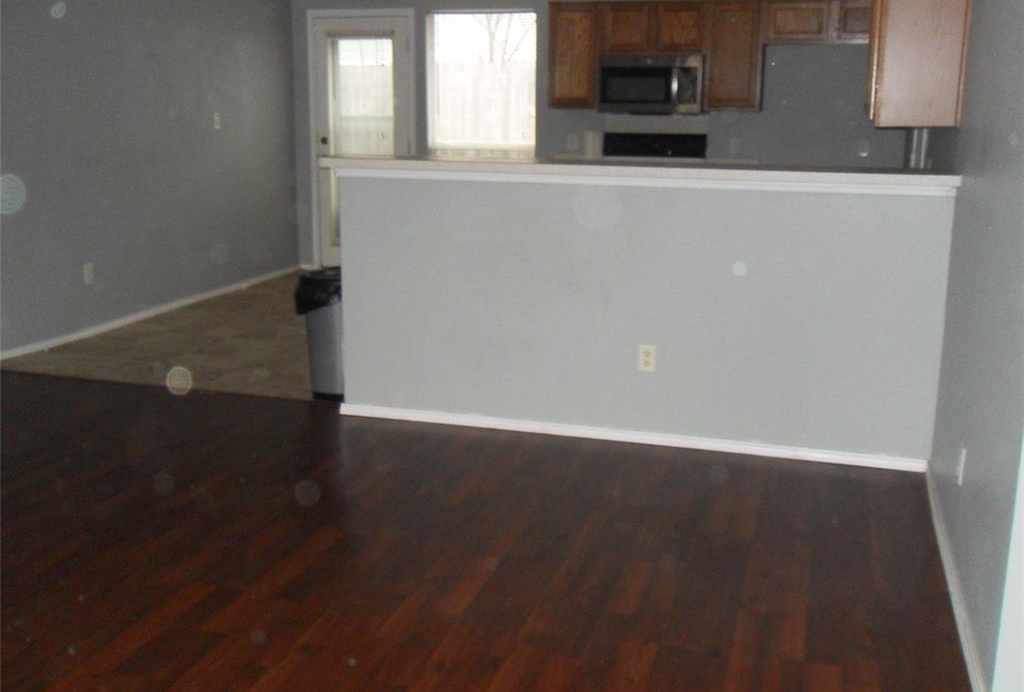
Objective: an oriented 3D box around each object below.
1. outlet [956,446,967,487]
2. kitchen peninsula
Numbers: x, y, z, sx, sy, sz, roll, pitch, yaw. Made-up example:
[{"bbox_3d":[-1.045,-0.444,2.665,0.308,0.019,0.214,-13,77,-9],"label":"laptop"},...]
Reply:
[{"bbox_3d":[1.355,0.368,3.110,0.015,0.115,0.072,4,14,17],"label":"outlet"},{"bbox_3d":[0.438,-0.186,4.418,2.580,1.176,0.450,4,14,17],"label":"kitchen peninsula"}]

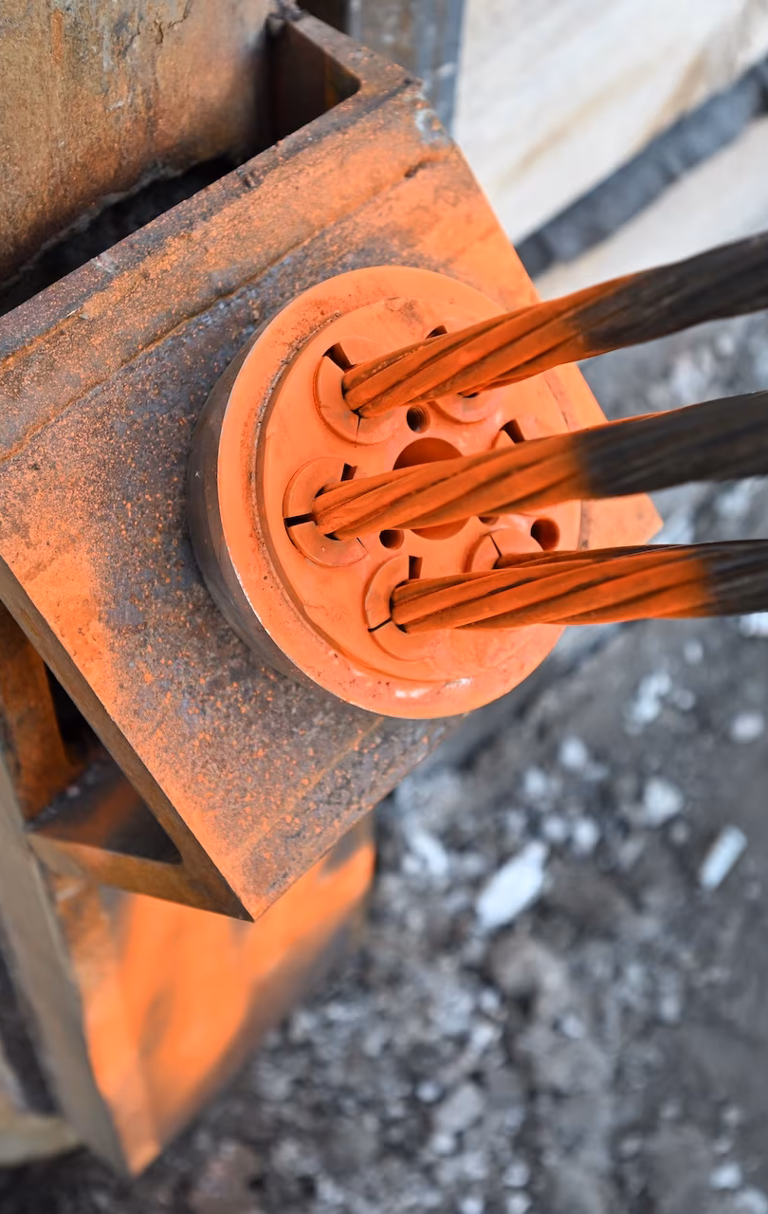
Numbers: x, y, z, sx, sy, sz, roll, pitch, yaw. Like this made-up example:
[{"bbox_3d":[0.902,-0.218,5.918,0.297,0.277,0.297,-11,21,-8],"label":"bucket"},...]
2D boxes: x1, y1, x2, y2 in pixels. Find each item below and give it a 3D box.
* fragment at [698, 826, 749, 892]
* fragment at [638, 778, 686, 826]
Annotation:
[{"bbox_3d":[0.265,0.197,1.184,0.021,0.018,0.050,27,55,17],"label":"fragment"},{"bbox_3d":[0.222,0.155,1.213,0.028,0.021,0.030,-37,62,-27],"label":"fragment"}]

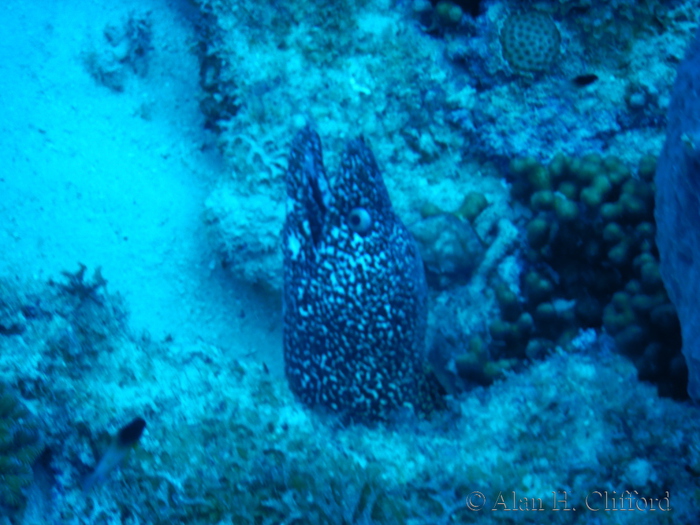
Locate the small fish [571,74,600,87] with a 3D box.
[{"bbox_3d":[0.165,-0.128,1.700,0.020,0.008,0.004,-11,46,-11],"label":"small fish"}]

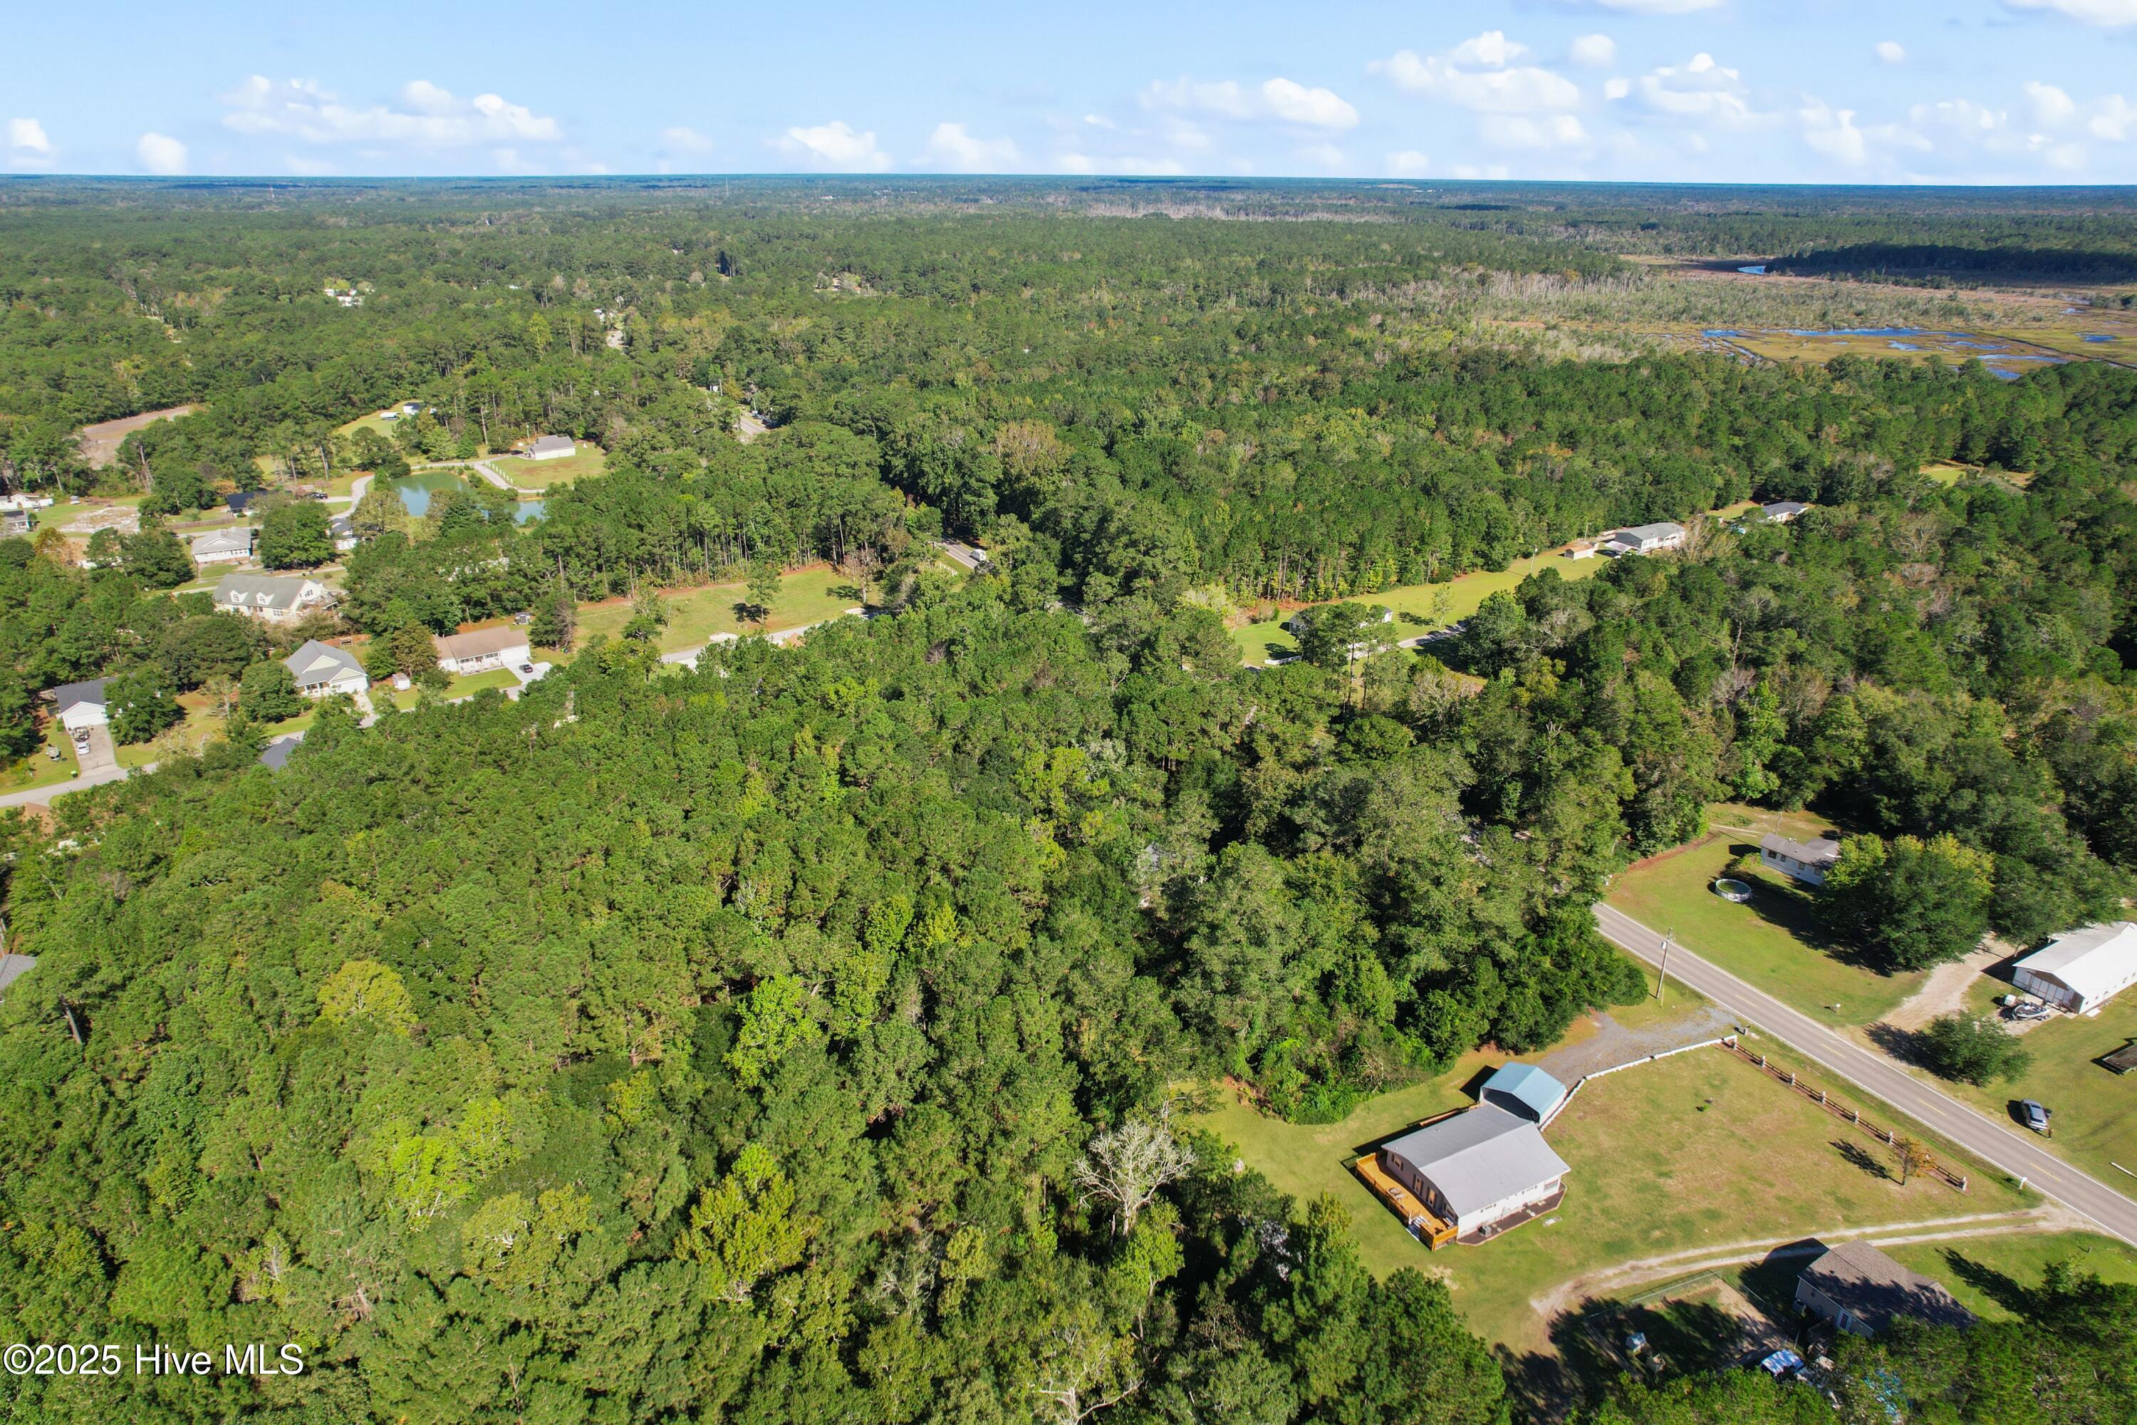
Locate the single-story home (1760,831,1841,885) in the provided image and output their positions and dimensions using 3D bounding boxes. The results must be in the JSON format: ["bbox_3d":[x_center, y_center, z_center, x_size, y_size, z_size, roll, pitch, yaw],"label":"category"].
[{"bbox_3d":[116.444,22.709,204.104,9.000,4.700,13.000,-18,28,-36],"label":"single-story home"}]

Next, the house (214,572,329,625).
[{"bbox_3d":[-195.751,-29.104,320.732,23.500,8.000,12.000,6,23,14],"label":"house"}]

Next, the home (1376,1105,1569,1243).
[{"bbox_3d":[43.808,48.524,140.731,15.400,4.900,11.700,-11,25,-25],"label":"home"}]

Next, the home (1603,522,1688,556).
[{"bbox_3d":[171.473,-52.072,385.114,20.800,4.600,9.200,-14,26,-30],"label":"home"}]

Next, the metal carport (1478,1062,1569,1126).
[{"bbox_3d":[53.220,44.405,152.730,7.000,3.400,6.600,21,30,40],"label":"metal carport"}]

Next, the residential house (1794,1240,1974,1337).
[{"bbox_3d":[77.803,56.389,123.249,10.000,4.100,13.200,-12,25,-27],"label":"residential house"}]

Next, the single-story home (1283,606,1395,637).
[{"bbox_3d":[65.176,-22.044,311.297,25.000,4.700,8.800,-9,24,-21],"label":"single-story home"}]

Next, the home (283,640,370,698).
[{"bbox_3d":[-156.454,-9.272,274.743,13.200,7.000,15.000,-14,27,-31],"label":"home"}]

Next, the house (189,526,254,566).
[{"bbox_3d":[-236.769,-46.950,366.089,14.000,5.800,14.000,-11,25,-26],"label":"house"}]

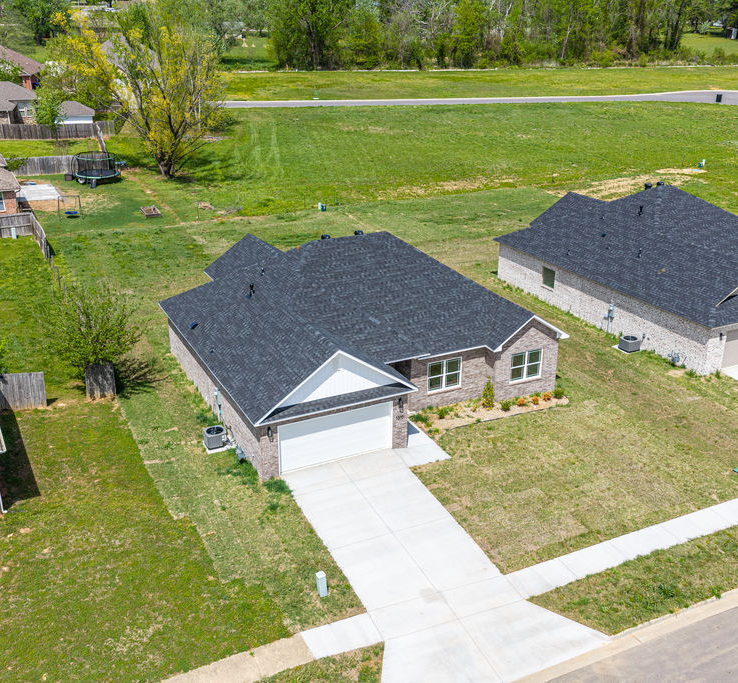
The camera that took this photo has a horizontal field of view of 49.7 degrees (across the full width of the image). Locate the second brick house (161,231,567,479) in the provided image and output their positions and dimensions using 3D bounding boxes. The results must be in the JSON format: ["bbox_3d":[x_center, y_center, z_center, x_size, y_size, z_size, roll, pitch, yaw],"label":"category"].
[{"bbox_3d":[-1.468,-2.283,40.355,15.950,6.800,20.000,-11,24,-25],"label":"second brick house"}]

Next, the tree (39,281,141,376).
[{"bbox_3d":[-13.053,-0.256,36.992,4.900,5.480,4.800,-11,24,-25],"label":"tree"}]

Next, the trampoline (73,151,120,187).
[{"bbox_3d":[-26.588,-16.820,77.827,4.500,2.750,4.500,-11,24,-25],"label":"trampoline"}]

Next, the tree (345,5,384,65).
[{"bbox_3d":[-1.189,-78.450,205.167,9.800,15.400,9.500,0,22,0],"label":"tree"}]

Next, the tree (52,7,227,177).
[{"bbox_3d":[-22.493,-24.091,78.065,16.500,15.950,16.000,-11,24,-25],"label":"tree"}]

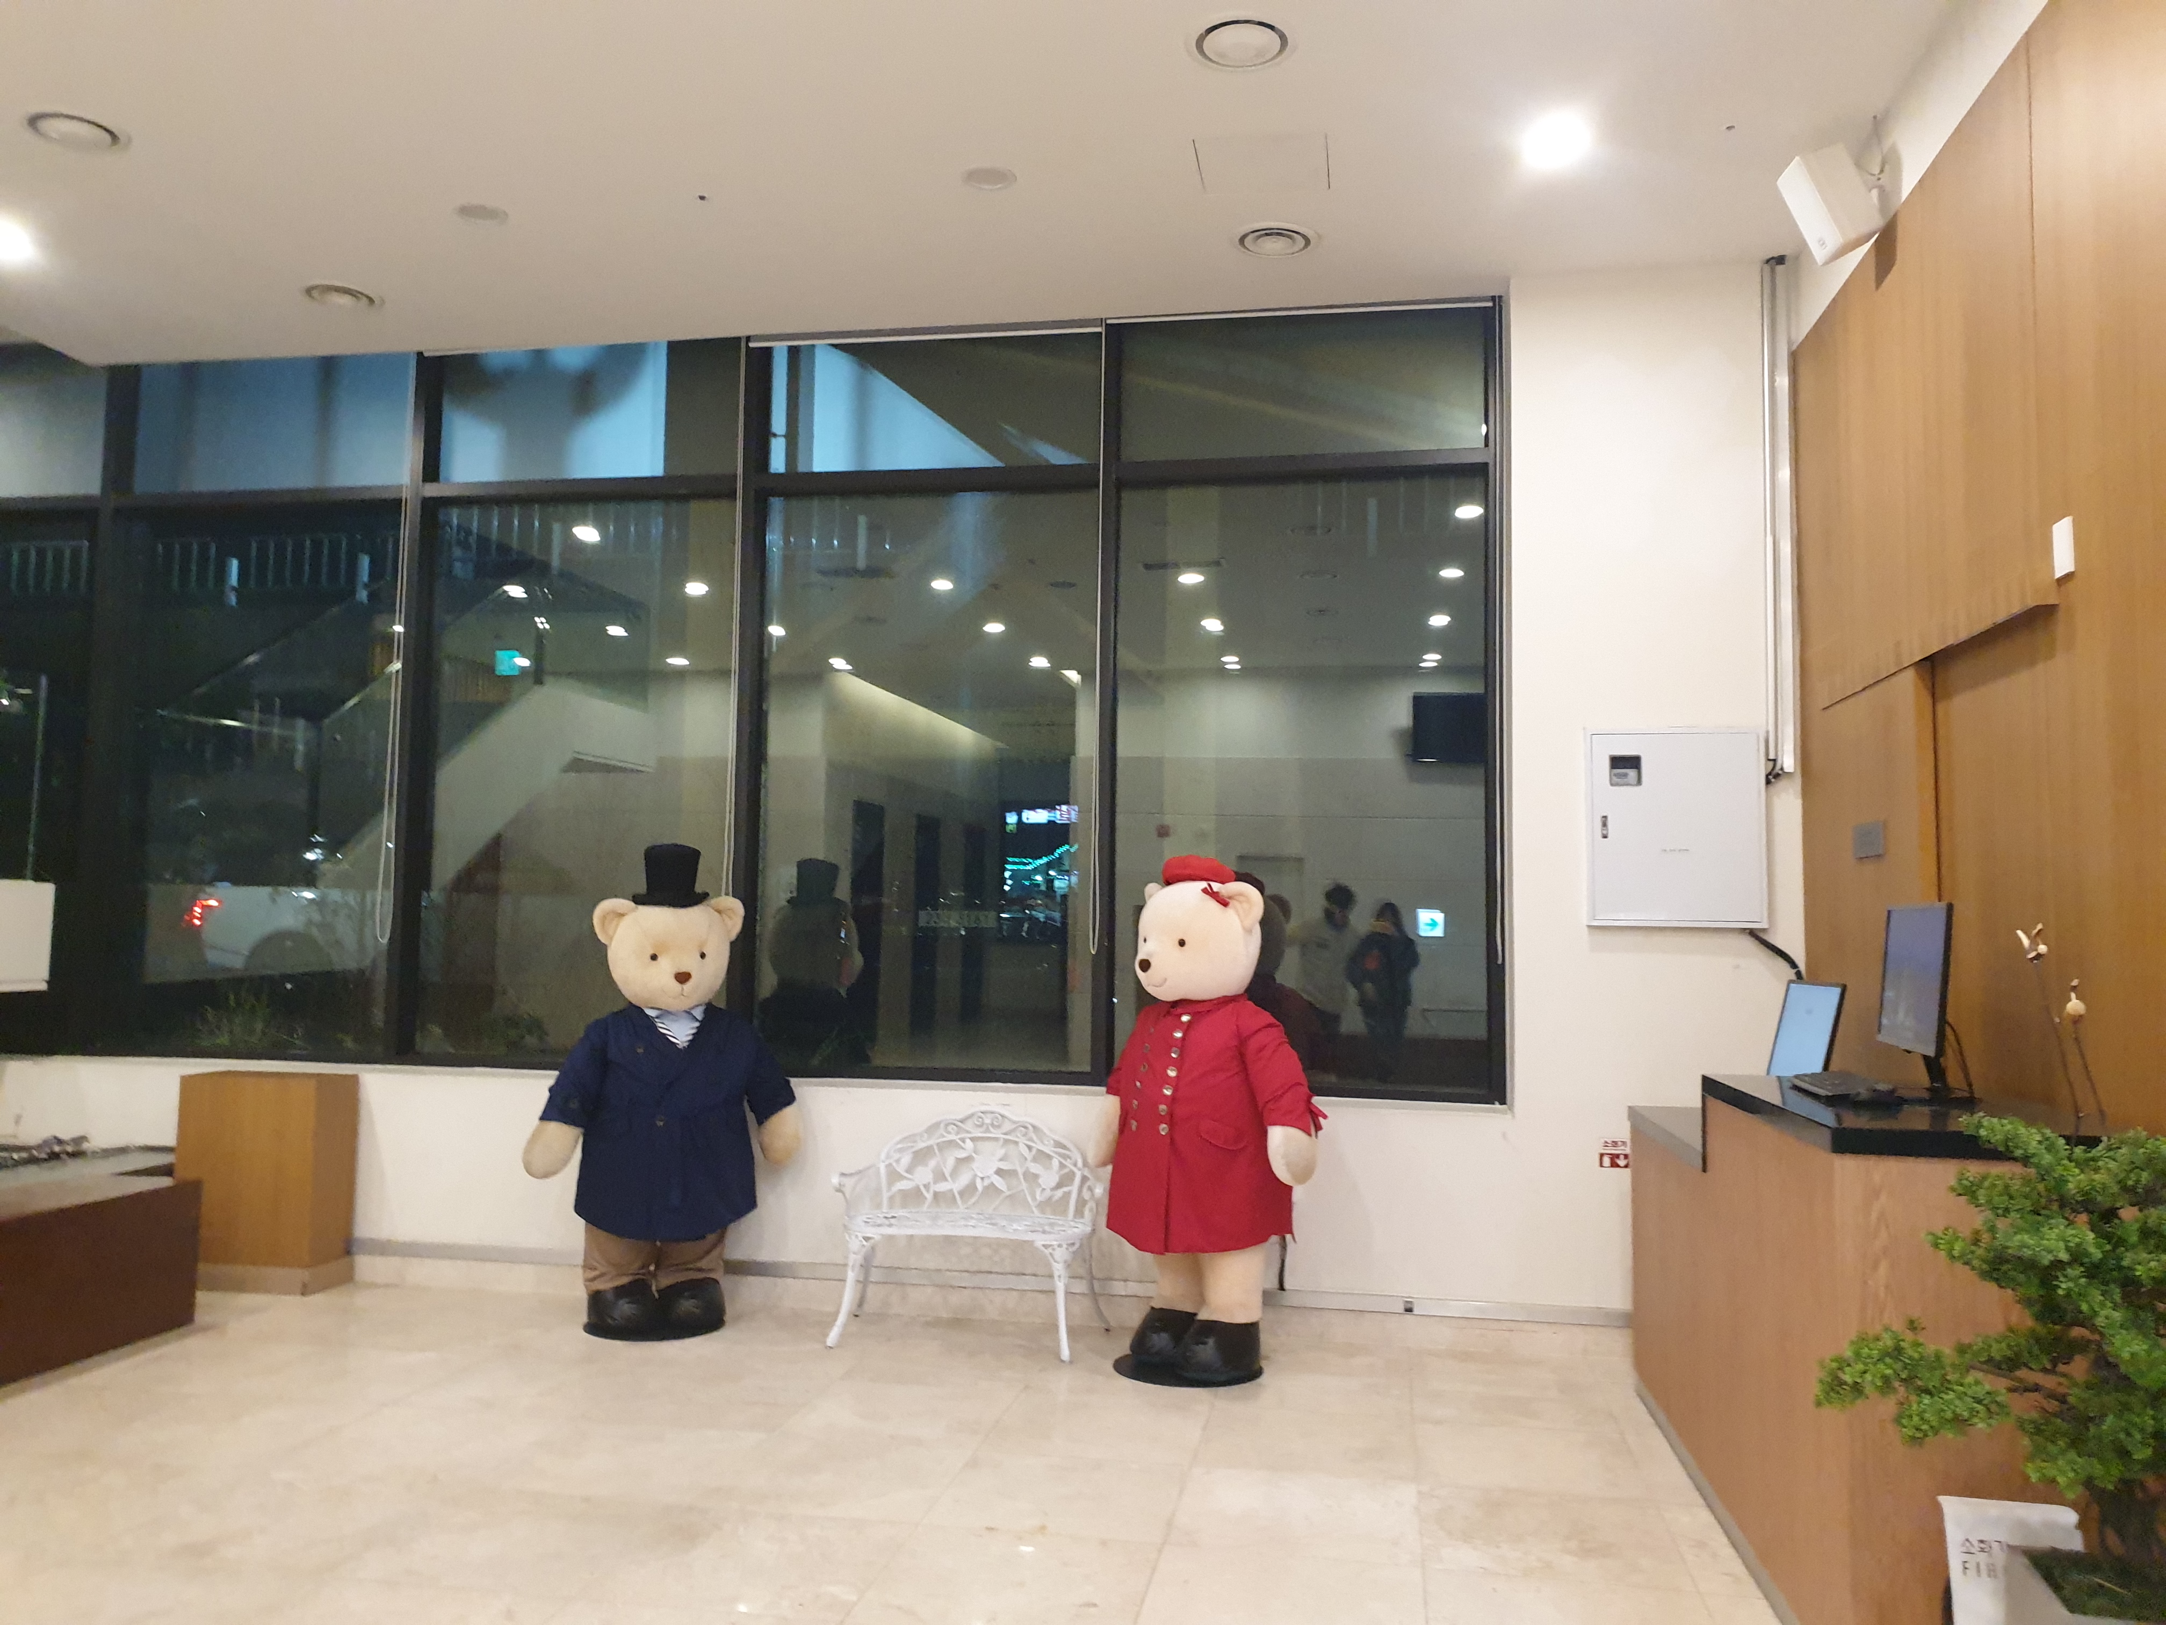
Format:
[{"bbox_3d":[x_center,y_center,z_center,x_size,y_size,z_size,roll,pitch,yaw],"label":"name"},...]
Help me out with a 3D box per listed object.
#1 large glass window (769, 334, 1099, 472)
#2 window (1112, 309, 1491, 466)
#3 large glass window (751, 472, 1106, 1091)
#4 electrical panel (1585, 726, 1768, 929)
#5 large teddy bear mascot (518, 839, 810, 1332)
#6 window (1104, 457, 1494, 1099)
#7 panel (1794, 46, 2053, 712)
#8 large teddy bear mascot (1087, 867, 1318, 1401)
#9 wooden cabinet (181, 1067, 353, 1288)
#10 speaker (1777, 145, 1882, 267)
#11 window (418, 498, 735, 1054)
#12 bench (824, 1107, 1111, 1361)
[{"bbox_3d":[-0.637,-1.712,6.783,1.412,0.565,0.080,0,-4,10],"label":"large glass window"},{"bbox_3d":[0.870,-1.707,6.518,1.465,0.570,0.080,0,-4,10],"label":"window"},{"bbox_3d":[-0.635,-0.145,6.651,1.422,2.360,0.100,0,-4,10],"label":"large glass window"},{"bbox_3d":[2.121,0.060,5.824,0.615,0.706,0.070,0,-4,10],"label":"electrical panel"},{"bbox_3d":[-1.555,1.003,6.042,1.000,1.755,0.620,3,-5,-25],"label":"large teddy bear mascot"},{"bbox_3d":[0.857,-0.122,6.386,1.459,2.404,0.100,0,-4,10],"label":"window"},{"bbox_3d":[2.422,-1.082,4.824,0.060,1.355,2.105,0,-4,10],"label":"panel"},{"bbox_3d":[0.405,1.017,5.583,0.920,1.725,0.600,-3,-6,41],"label":"large teddy bear mascot"},{"bbox_3d":[-3.322,1.492,6.609,0.590,0.842,0.260,0,-4,10],"label":"wooden cabinet"},{"bbox_3d":[2.272,-1.845,4.942,0.150,0.290,0.143,-21,-9,-6],"label":"speaker"},{"bbox_3d":[-2.151,-0.165,6.929,1.400,2.433,0.080,0,-4,10],"label":"window"},{"bbox_3d":[-0.425,1.488,5.866,1.030,0.800,0.530,0,-4,10],"label":"bench"}]

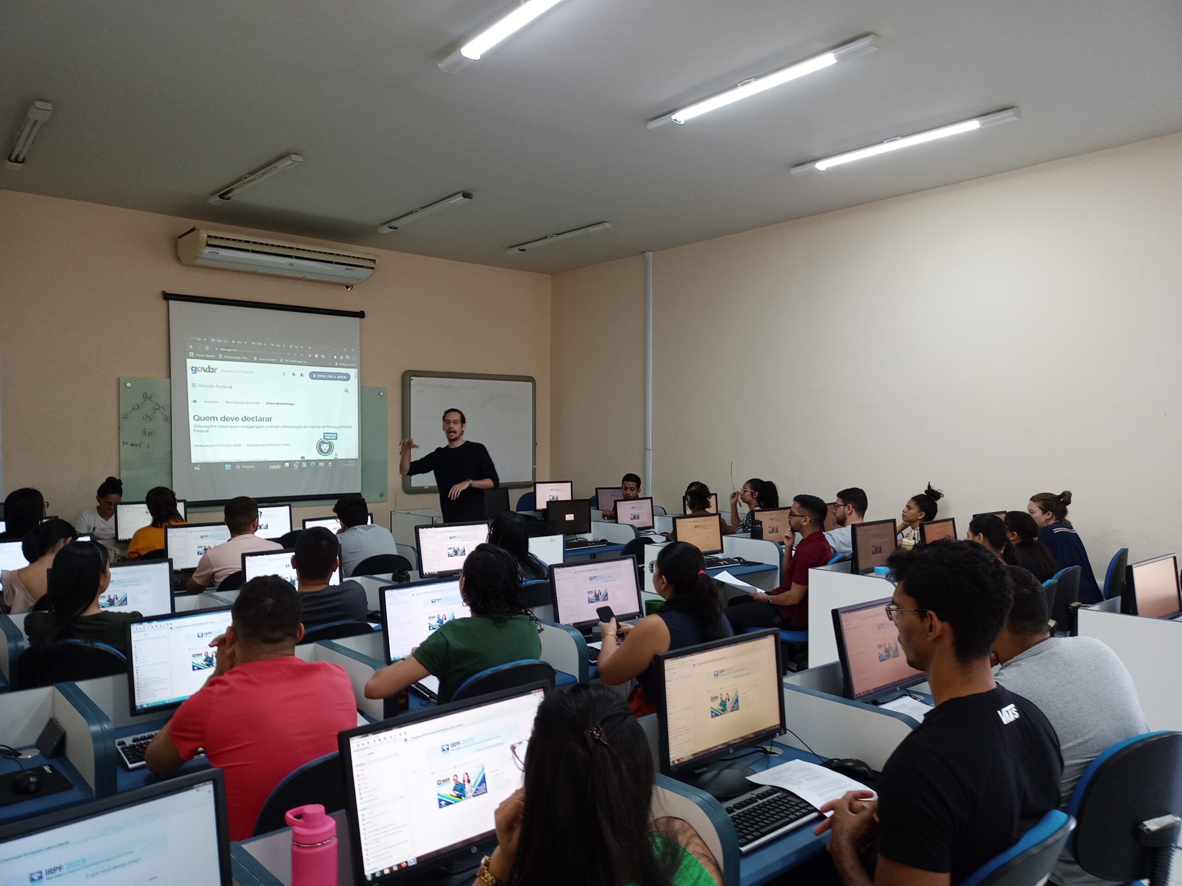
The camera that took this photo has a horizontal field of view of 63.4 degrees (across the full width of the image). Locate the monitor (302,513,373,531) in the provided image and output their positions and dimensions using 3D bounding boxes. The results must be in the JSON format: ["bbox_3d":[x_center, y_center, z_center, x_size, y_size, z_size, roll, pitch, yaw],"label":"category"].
[{"bbox_3d":[-1.597,0.645,6.100,0.475,0.360,0.200,0,0,-43],"label":"monitor"}]

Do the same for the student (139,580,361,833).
[{"bbox_3d":[-0.855,0.934,2.426,0.560,1.250,0.800,0,0,-33],"label":"student"}]

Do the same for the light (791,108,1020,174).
[{"bbox_3d":[1.970,-1.935,6.220,0.080,0.070,1.620,0,0,-40],"label":"light"}]

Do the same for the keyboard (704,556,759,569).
[{"bbox_3d":[0.704,0.751,5.814,0.450,0.030,0.160,-1,1,-44],"label":"keyboard"}]

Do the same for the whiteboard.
[{"bbox_3d":[-1.236,-0.106,10.178,1.745,1.260,0.060,-1,1,-44],"label":"whiteboard"}]

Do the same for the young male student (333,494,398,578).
[{"bbox_3d":[-1.394,0.916,5.675,0.500,1.250,0.800,0,1,-39],"label":"young male student"}]

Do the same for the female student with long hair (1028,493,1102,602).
[{"bbox_3d":[3.010,0.950,6.170,0.480,1.270,0.700,0,0,-40],"label":"female student with long hair"}]

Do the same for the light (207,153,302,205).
[{"bbox_3d":[-2.396,-1.847,6.768,0.130,0.080,1.430,-1,1,-44],"label":"light"}]

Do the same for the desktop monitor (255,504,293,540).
[{"bbox_3d":[-2.313,0.600,6.683,0.450,0.325,0.165,0,1,-42],"label":"desktop monitor"}]

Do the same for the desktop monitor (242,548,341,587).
[{"bbox_3d":[-1.240,0.619,3.999,0.443,0.345,0.180,-1,1,-44],"label":"desktop monitor"}]

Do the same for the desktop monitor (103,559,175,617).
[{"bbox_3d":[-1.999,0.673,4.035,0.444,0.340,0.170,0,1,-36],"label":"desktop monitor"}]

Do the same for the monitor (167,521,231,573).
[{"bbox_3d":[-2.154,0.613,5.364,0.450,0.325,0.165,0,1,-43],"label":"monitor"}]

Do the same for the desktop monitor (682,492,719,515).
[{"bbox_3d":[0.894,0.597,7.775,0.443,0.345,0.180,-1,1,-44],"label":"desktop monitor"}]

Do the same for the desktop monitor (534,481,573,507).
[{"bbox_3d":[-0.346,0.524,8.705,0.443,0.345,0.180,-1,1,-44],"label":"desktop monitor"}]

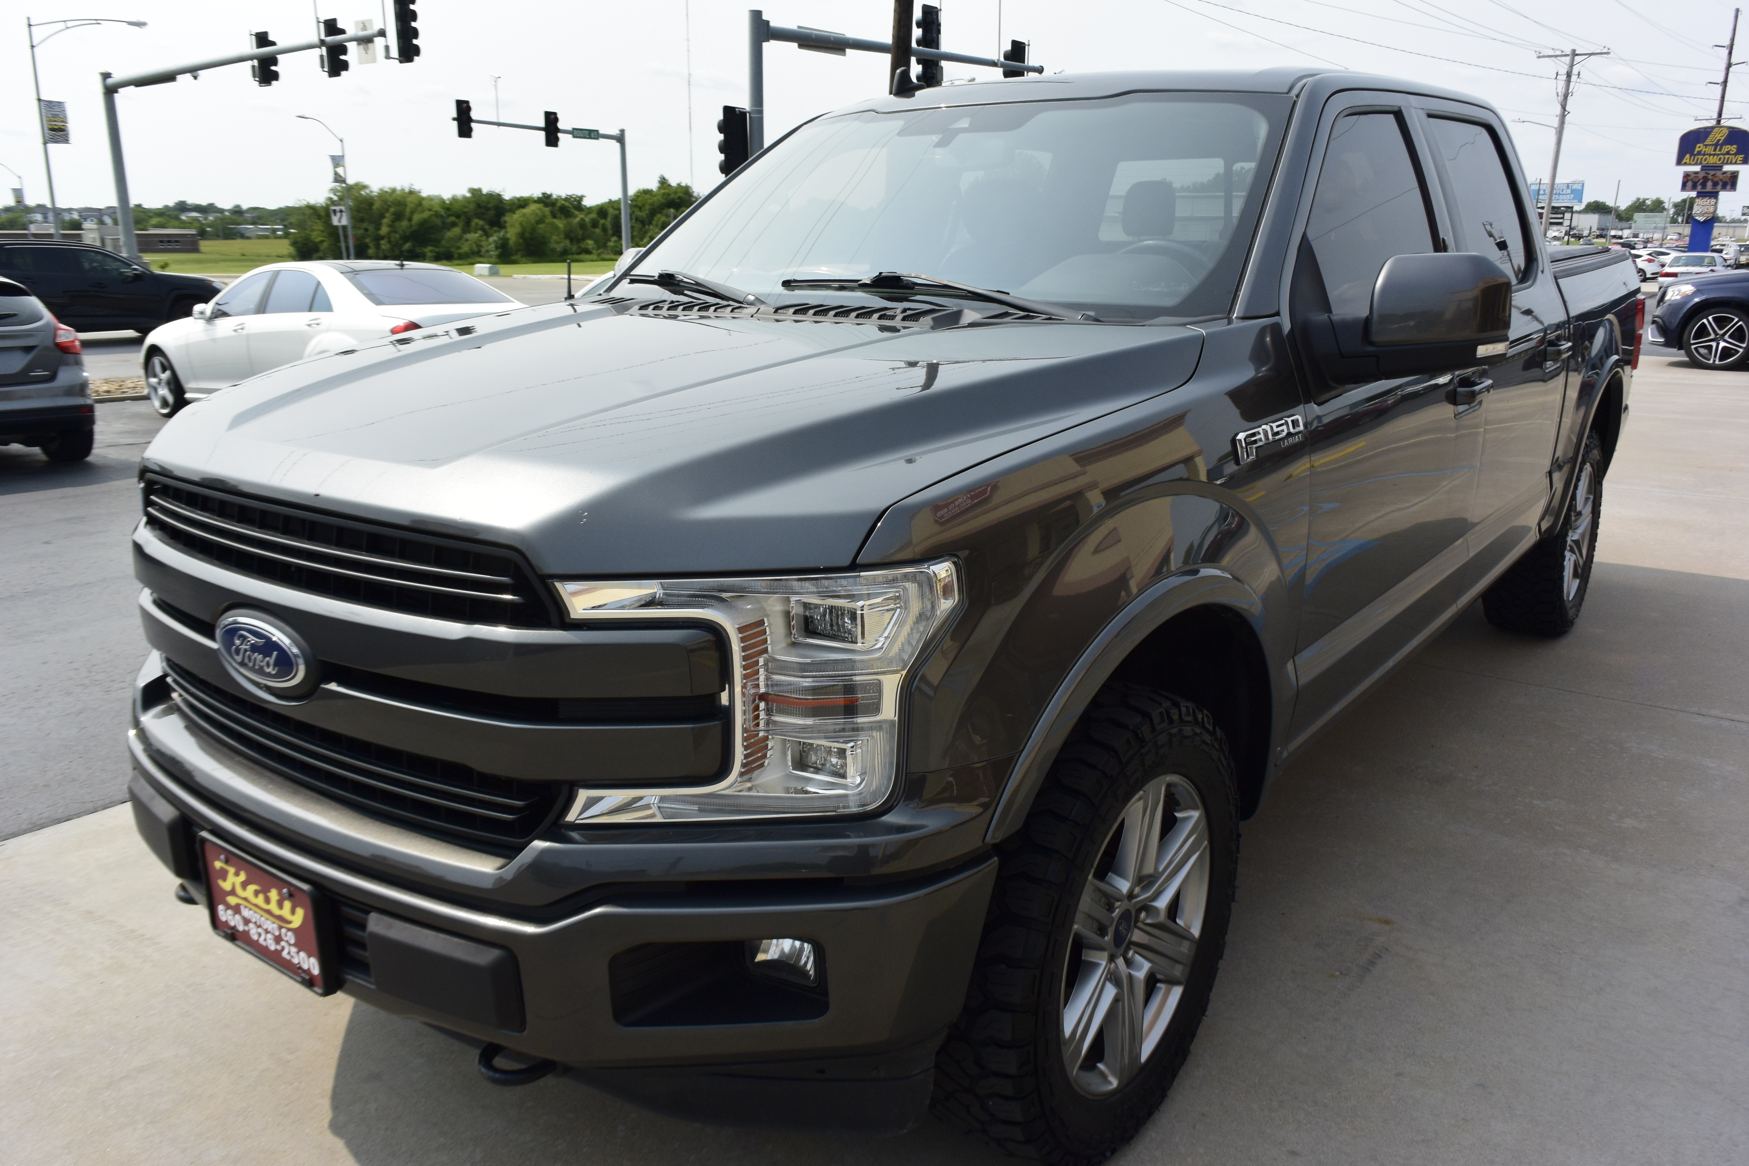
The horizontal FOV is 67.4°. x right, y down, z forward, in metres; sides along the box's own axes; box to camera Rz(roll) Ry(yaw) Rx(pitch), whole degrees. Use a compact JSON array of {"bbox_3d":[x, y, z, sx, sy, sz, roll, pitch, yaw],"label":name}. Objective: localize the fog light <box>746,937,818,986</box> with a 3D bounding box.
[{"bbox_3d":[-0.122,0.500,1.731,0.100,0.075,0.075,11,19,36],"label":"fog light"}]

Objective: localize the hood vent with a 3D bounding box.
[{"bbox_3d":[-0.165,-0.539,2.623,0.850,0.050,0.165,12,19,36],"label":"hood vent"}]

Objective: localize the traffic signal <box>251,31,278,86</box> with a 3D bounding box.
[{"bbox_3d":[-15.503,-13.373,33.529,0.520,1.270,0.420,12,19,36],"label":"traffic signal"}]

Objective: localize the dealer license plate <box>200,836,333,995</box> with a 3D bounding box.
[{"bbox_3d":[-0.915,0.494,1.978,0.315,0.165,0.027,11,19,36],"label":"dealer license plate"}]

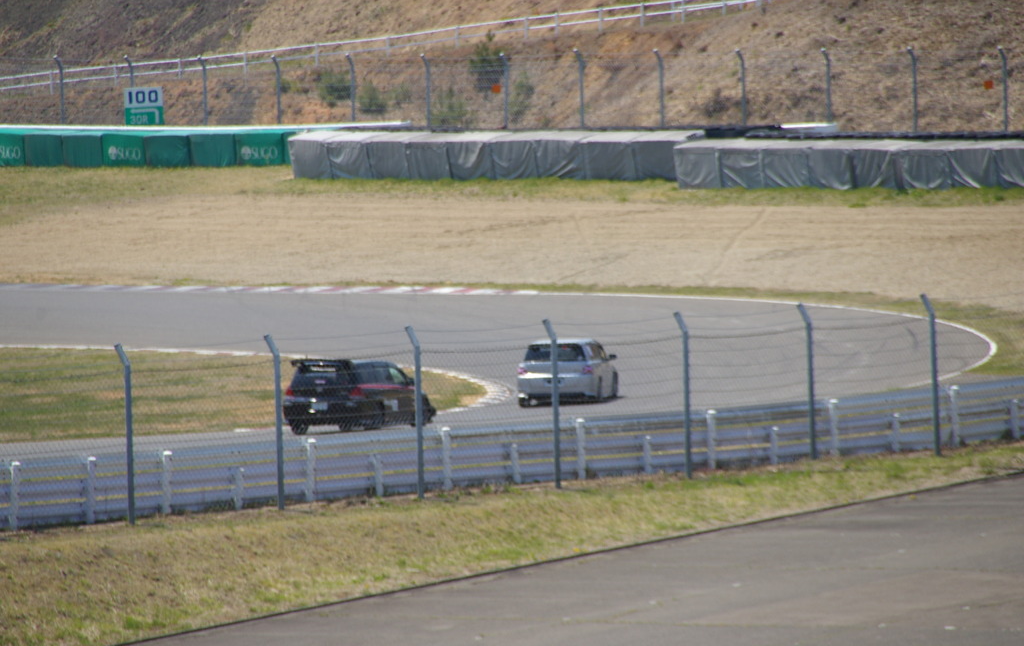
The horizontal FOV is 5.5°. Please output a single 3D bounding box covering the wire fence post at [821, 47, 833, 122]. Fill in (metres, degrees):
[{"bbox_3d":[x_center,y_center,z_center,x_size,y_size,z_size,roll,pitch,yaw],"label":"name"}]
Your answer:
[{"bbox_3d":[8.819,-6.333,299.000,0.260,2.700,0.080,-4,3,-35],"label":"wire fence post"}]

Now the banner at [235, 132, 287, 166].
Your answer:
[{"bbox_3d":[-7.159,-5.026,311.153,0.550,0.940,2.150,-4,4,-38],"label":"banner"}]

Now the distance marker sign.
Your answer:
[{"bbox_3d":[-11.011,-6.473,320.000,1.180,1.230,0.050,-2,3,-5],"label":"distance marker sign"}]

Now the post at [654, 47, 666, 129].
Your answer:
[{"bbox_3d":[4.231,-6.459,305.000,0.260,2.700,0.080,-4,3,-35],"label":"post"}]

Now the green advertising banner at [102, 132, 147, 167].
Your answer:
[{"bbox_3d":[-11.673,-5.315,328.247,1.850,1.040,0.700,1,4,45],"label":"green advertising banner"}]

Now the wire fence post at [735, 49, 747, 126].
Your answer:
[{"bbox_3d":[6.773,-6.700,314.000,0.280,2.750,0.090,-3,3,-36],"label":"wire fence post"}]

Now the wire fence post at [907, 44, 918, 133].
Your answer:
[{"bbox_3d":[11.132,-6.298,296.000,0.260,2.700,0.080,-4,3,-35],"label":"wire fence post"}]

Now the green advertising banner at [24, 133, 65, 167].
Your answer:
[{"bbox_3d":[-14.262,-5.363,331.234,0.700,1.040,1.850,-4,3,-42],"label":"green advertising banner"}]

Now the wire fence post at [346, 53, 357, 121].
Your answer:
[{"bbox_3d":[-4.983,-6.948,330.000,0.280,2.750,0.090,-3,3,-36],"label":"wire fence post"}]

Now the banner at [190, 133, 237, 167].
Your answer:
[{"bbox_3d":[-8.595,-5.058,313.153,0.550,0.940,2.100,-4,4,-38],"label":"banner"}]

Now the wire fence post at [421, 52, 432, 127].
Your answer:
[{"bbox_3d":[-2.622,-6.854,327.000,0.280,2.750,0.090,-3,3,-36],"label":"wire fence post"}]

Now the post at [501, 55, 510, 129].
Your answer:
[{"bbox_3d":[-0.197,-6.781,323.500,0.280,2.750,0.090,-3,3,-36],"label":"post"}]

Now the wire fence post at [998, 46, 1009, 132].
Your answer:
[{"bbox_3d":[13.506,-6.234,293.000,0.260,2.700,0.080,-4,3,-35],"label":"wire fence post"}]

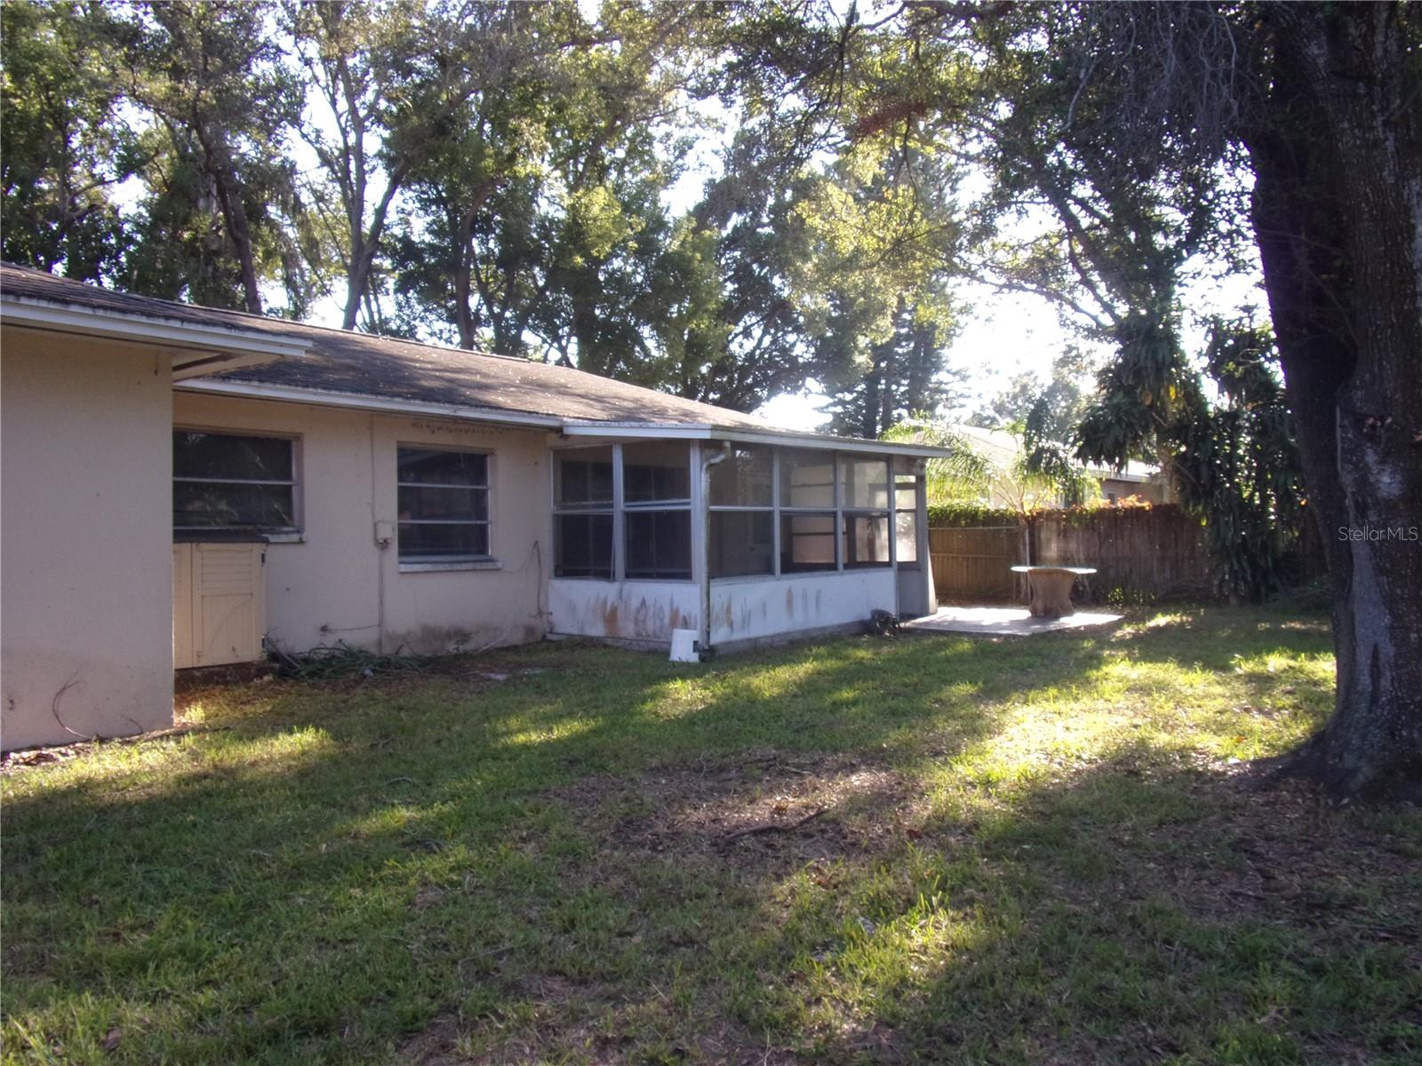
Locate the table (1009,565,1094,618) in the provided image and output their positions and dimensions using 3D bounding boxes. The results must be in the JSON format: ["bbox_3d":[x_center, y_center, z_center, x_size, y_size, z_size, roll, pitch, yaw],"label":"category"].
[{"bbox_3d":[5.292,0.916,15.200,1.330,0.720,1.330,-1,0,0],"label":"table"}]

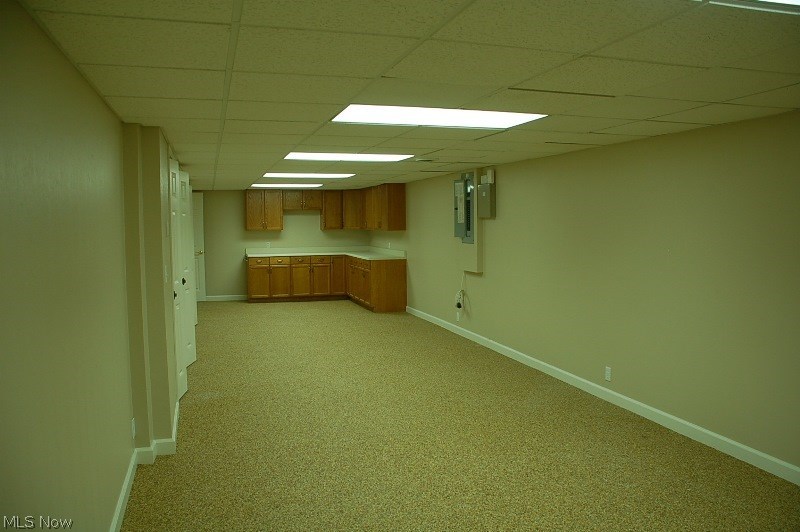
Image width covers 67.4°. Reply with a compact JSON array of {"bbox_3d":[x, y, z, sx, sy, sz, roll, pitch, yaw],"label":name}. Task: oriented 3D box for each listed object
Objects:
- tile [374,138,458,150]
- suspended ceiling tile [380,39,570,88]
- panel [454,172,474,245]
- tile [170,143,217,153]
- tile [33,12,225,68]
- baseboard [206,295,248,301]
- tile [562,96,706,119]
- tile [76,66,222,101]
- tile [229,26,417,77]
[{"bbox_3d":[0.197,-0.998,4.861,0.605,0.020,0.600,-2,4,-18],"label":"tile"},{"bbox_3d":[0.292,-0.803,2.405,0.615,0.020,0.600,-2,5,-18],"label":"suspended ceiling tile"},{"bbox_3d":[0.821,-0.715,7.453,0.080,0.863,0.602,-2,4,-18],"label":"panel"},{"bbox_3d":[-1.694,-0.986,4.942,0.352,0.020,0.600,-2,4,-18],"label":"tile"},{"bbox_3d":[-0.880,-0.780,2.086,0.560,0.020,0.600,-2,4,-18],"label":"tile"},{"bbox_3d":[-3.308,0.614,11.477,0.754,0.110,0.018,-2,4,-18],"label":"baseboard"},{"bbox_3d":[1.312,-0.887,3.358,0.605,0.020,0.600,-2,4,-18],"label":"tile"},{"bbox_3d":[-1.037,-0.802,2.618,0.600,0.020,0.600,-2,4,-18],"label":"tile"},{"bbox_3d":[-0.303,-0.797,2.249,0.607,0.020,0.600,-2,4,-18],"label":"tile"}]

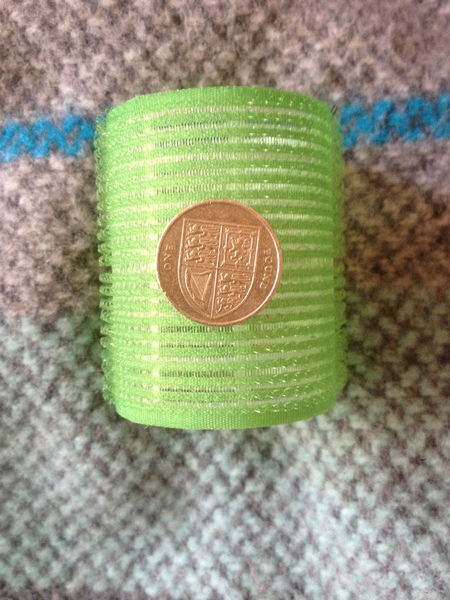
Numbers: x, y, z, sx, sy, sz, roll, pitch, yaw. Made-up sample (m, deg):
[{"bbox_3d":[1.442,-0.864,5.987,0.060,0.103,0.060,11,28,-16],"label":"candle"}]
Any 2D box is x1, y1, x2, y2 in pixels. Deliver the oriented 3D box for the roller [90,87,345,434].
[{"bbox_3d":[-0.001,-0.009,0.137,0.052,0.052,0.063,-2,93,0],"label":"roller"}]

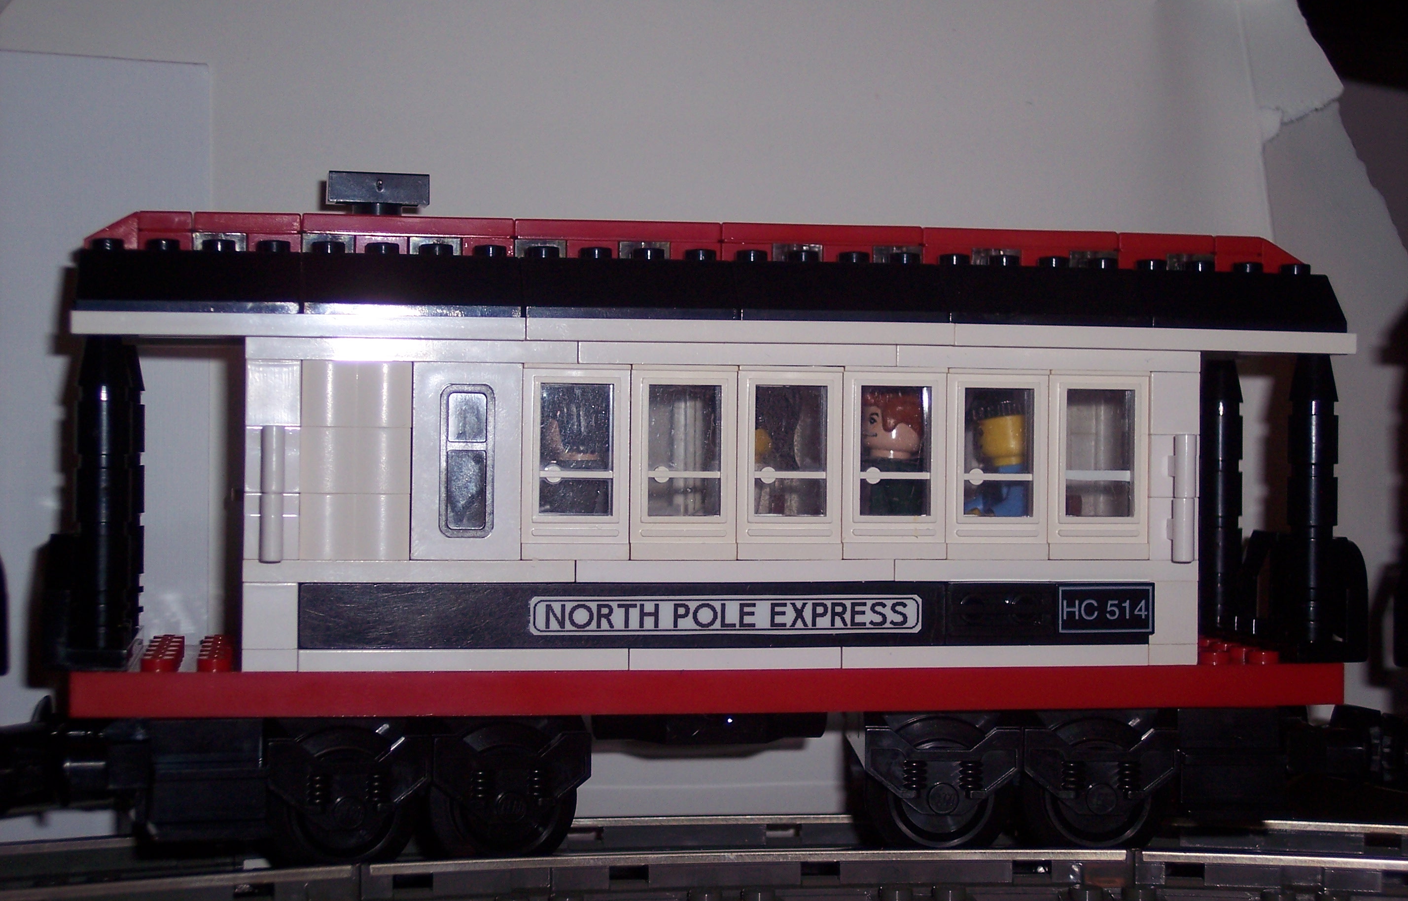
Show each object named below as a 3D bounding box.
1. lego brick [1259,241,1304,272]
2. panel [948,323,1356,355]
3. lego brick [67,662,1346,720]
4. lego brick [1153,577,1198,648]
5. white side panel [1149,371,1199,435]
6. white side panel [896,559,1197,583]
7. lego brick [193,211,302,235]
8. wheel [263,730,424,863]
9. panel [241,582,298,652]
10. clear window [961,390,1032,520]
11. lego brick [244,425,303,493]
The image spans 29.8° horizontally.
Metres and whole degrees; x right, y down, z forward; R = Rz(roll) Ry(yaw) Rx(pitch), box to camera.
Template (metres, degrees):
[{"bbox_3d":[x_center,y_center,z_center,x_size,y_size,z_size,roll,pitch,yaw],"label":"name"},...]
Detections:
[{"bbox_3d":[0.092,-0.031,0.428,0.008,0.006,0.009,0,0,-11],"label":"lego brick"},{"bbox_3d":[0.068,-0.017,0.405,0.064,0.003,0.011,0,0,-11],"label":"panel"},{"bbox_3d":[0.000,0.035,0.415,0.192,0.007,0.048,0,0,-11],"label":"lego brick"},{"bbox_3d":[0.071,0.025,0.407,0.008,0.010,0.008,0,0,-11],"label":"lego brick"},{"bbox_3d":[0.071,-0.007,0.407,0.008,0.010,0.008,0,0,-11],"label":"white side panel"},{"bbox_3d":[0.051,0.018,0.404,0.048,0.003,0.008,0,0,-11],"label":"white side panel"},{"bbox_3d":[-0.069,-0.034,0.398,0.016,0.003,0.009,0,0,-11],"label":"lego brick"},{"bbox_3d":[-0.052,0.050,0.385,0.022,0.021,0.009,0,0,-17],"label":"wheel"},{"bbox_3d":[-0.063,0.024,0.383,0.008,0.010,0.008,0,0,-11],"label":"panel"},{"bbox_3d":[0.044,0.000,0.400,0.011,0.020,0.002,0,0,-11],"label":"clear window"},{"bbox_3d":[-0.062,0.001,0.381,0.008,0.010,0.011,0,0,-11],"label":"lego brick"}]

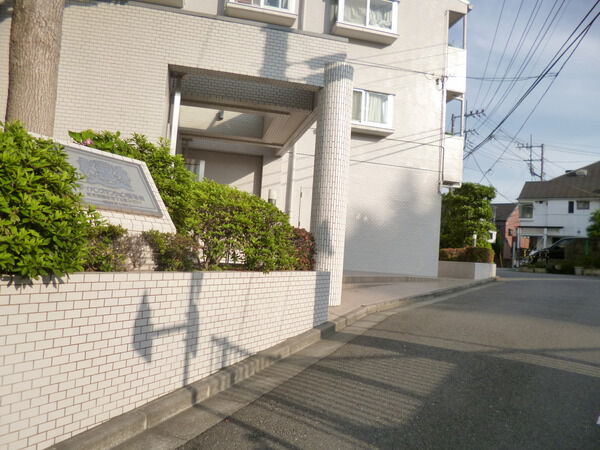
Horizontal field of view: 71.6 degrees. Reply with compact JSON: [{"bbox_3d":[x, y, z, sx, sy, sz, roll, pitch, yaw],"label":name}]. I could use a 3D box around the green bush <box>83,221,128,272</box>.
[{"bbox_3d":[-1.295,0.151,2.738,0.270,0.345,0.320,1,-6,27],"label":"green bush"}]

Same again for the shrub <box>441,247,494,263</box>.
[{"bbox_3d":[5.043,0.903,12.600,1.700,0.500,0.700,1,-6,22],"label":"shrub"}]

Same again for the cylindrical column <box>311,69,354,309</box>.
[{"bbox_3d":[0.501,-0.635,6.604,0.557,3.758,0.557,3,-5,0],"label":"cylindrical column"}]

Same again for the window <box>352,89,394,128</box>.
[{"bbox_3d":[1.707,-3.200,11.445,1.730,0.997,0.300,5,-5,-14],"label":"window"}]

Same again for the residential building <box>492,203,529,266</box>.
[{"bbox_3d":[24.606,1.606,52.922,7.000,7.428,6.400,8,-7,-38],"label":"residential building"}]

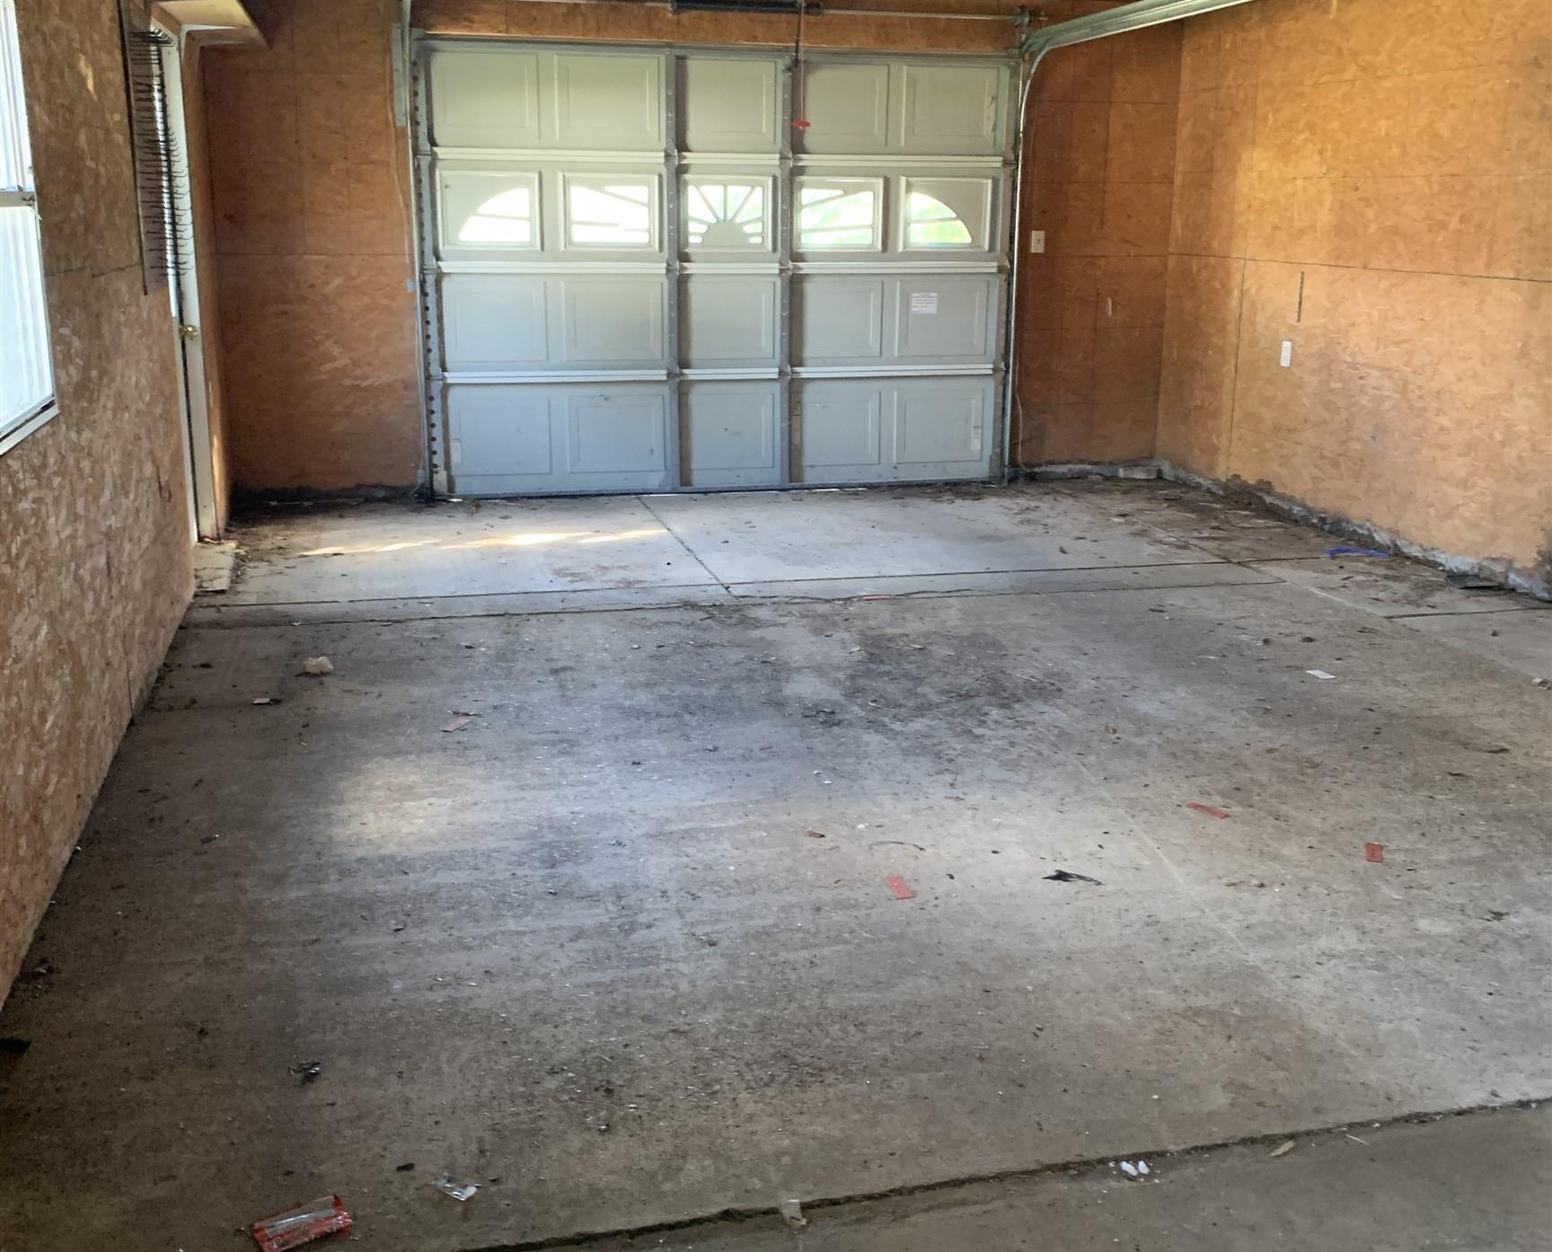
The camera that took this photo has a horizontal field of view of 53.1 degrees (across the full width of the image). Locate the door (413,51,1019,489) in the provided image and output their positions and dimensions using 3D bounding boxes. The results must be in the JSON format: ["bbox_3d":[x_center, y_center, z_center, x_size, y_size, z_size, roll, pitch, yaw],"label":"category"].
[{"bbox_3d":[-0.219,-1.826,8.084,3.094,2.225,0.060,-3,15,-13],"label":"door"}]

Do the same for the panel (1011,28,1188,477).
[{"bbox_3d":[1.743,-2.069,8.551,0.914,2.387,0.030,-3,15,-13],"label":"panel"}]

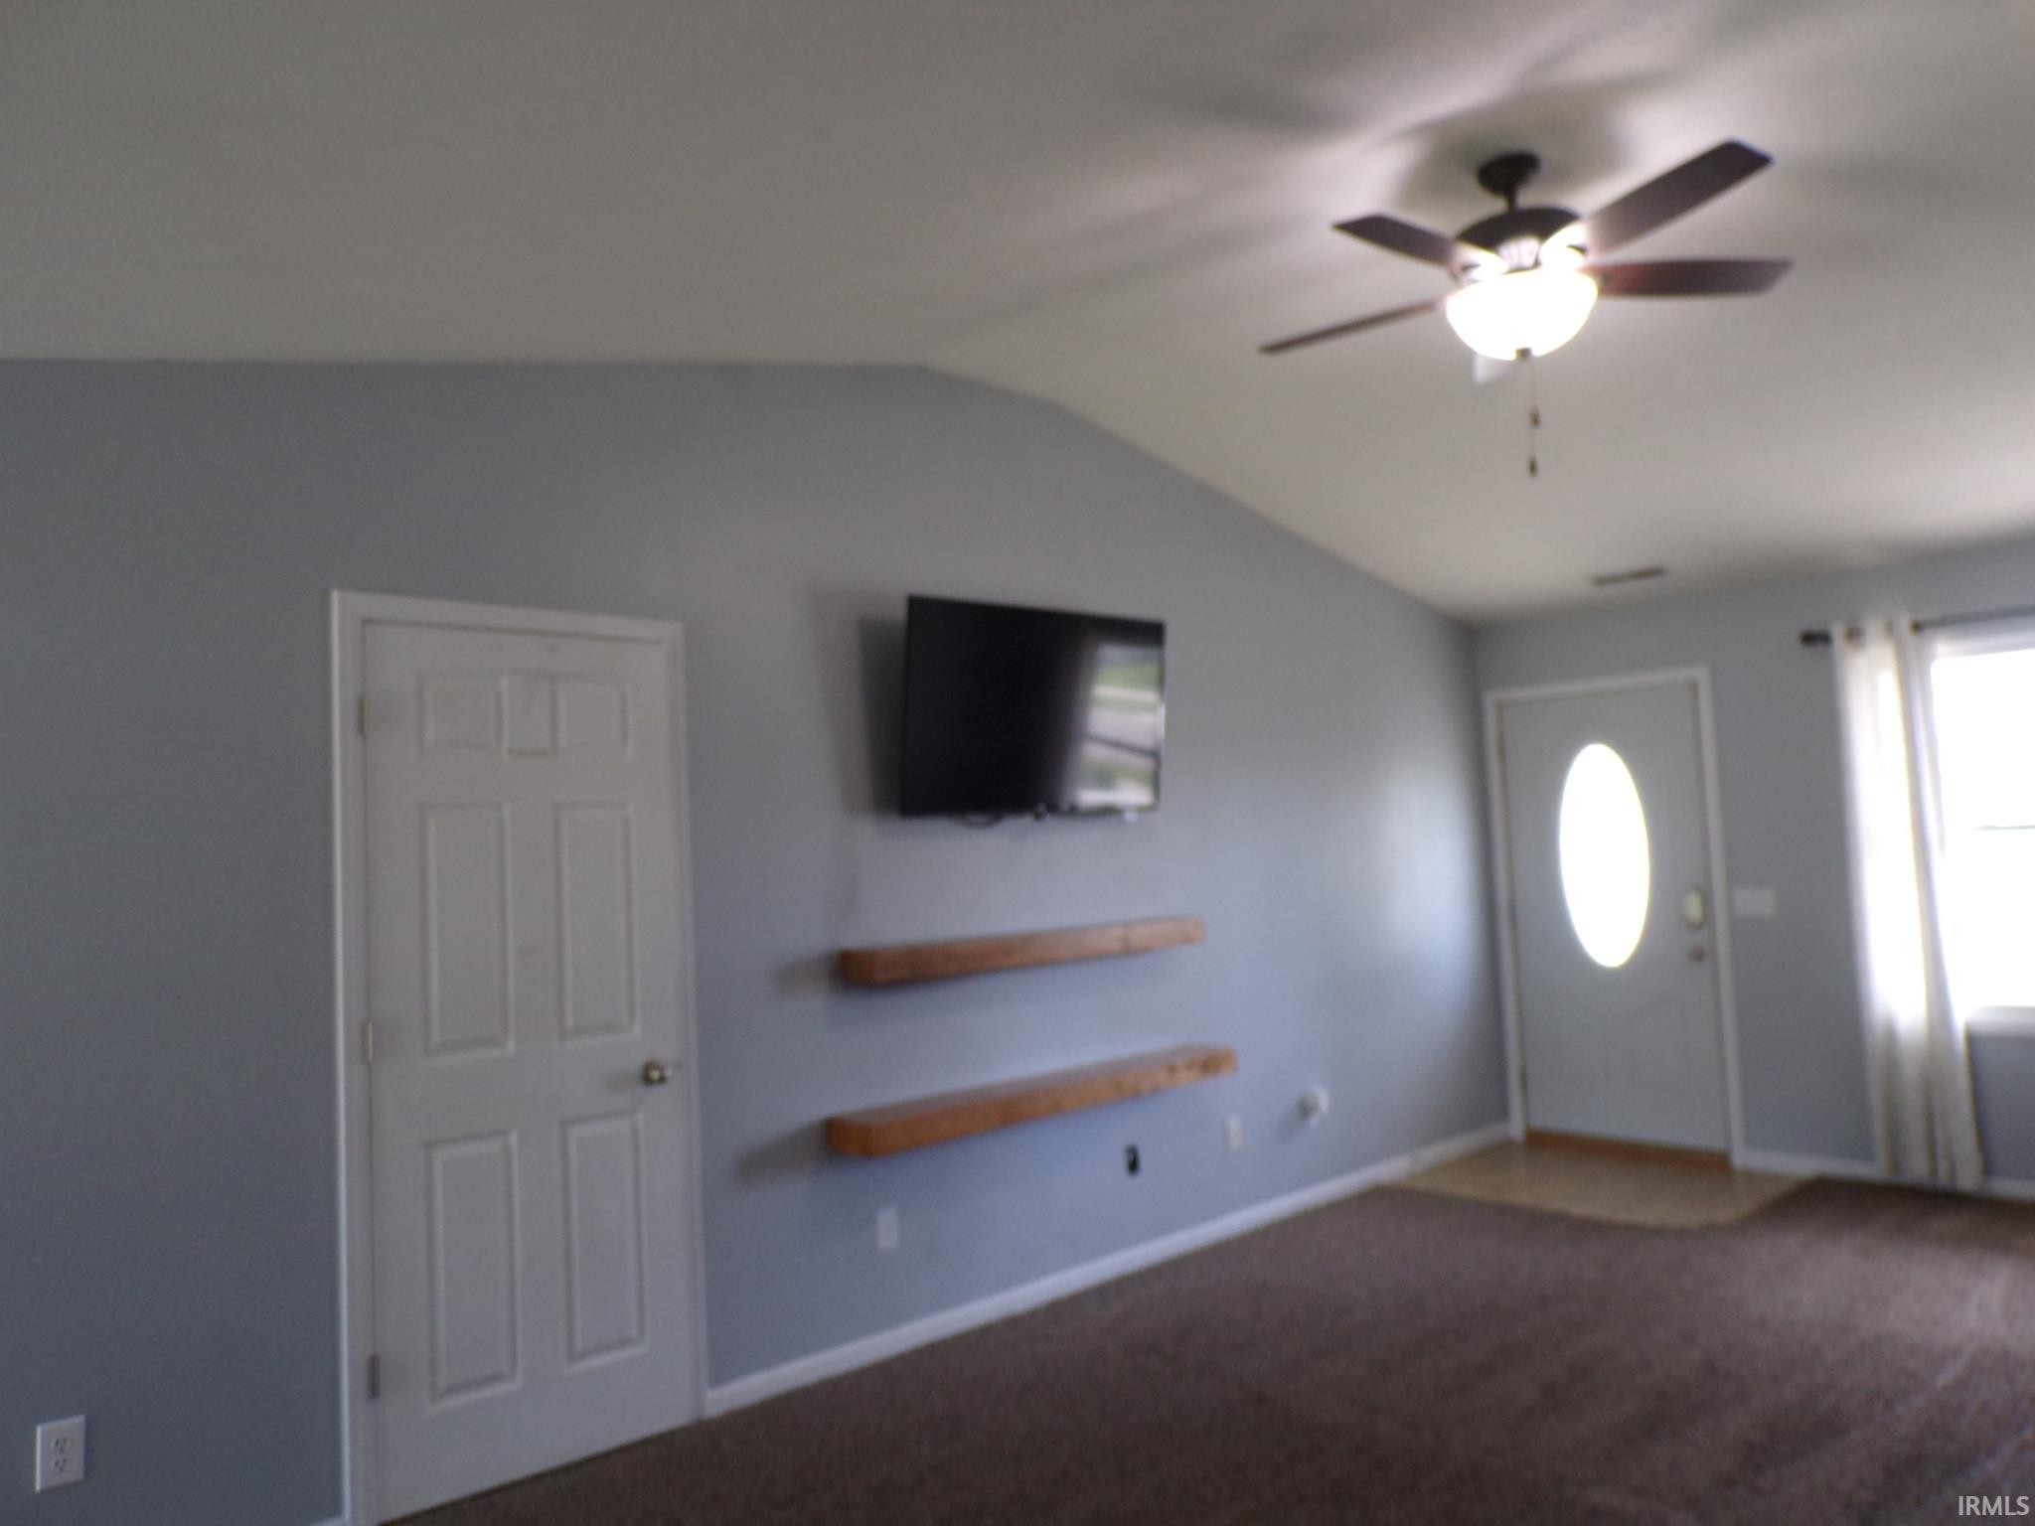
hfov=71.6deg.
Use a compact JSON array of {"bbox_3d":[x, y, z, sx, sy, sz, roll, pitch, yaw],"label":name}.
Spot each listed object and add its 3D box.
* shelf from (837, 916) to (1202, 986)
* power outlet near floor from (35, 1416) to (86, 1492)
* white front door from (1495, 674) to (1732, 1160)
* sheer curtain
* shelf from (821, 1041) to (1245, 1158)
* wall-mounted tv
[{"bbox_3d":[0.073,0.594,4.560,1.465,0.087,0.160,1,-6,-43],"label":"shelf"},{"bbox_3d":[-1.864,1.345,2.750,0.075,0.122,0.008,1,-6,-43],"label":"power outlet near floor"},{"bbox_3d":[2.669,0.687,6.375,0.045,2.015,0.895,1,-6,-43],"label":"white front door"},{"bbox_3d":[3.414,0.519,5.435,0.110,2.150,0.350,1,-6,-43],"label":"sheer curtain"},{"bbox_3d":[0.117,1.061,4.512,1.610,0.088,0.210,1,-6,-43],"label":"shelf"},{"bbox_3d":[0.076,-0.162,4.539,1.125,0.655,0.060,1,2,-44],"label":"wall-mounted tv"}]

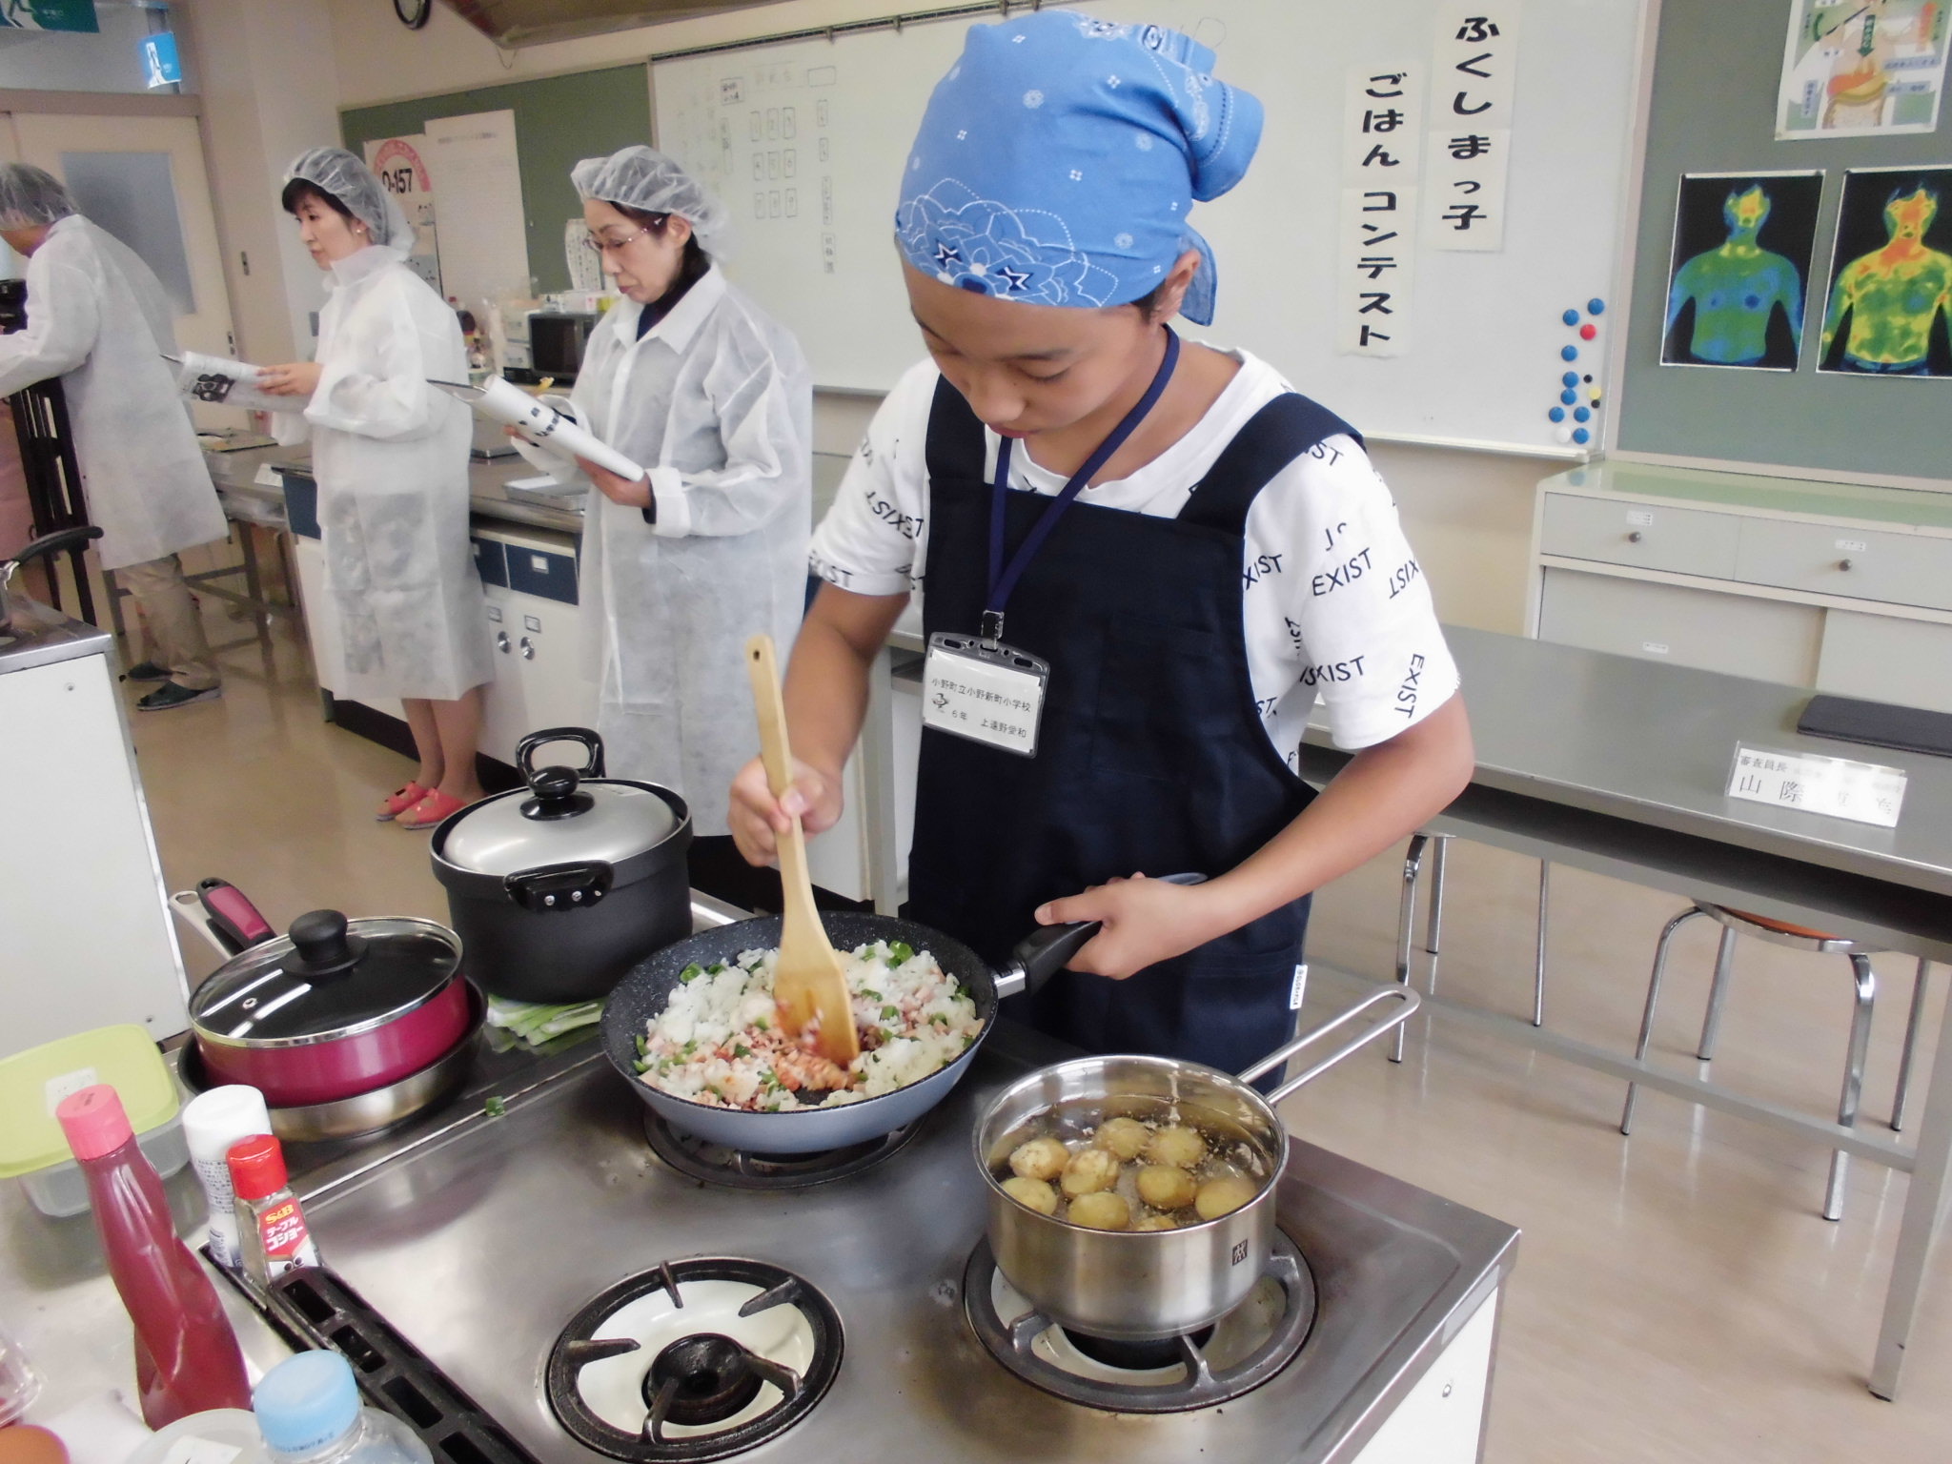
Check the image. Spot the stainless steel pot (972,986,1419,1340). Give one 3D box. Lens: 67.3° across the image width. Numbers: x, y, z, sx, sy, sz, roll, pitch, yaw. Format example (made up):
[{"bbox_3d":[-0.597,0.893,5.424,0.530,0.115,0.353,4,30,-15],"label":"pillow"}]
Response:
[{"bbox_3d":[0.155,0.249,0.904,0.340,0.092,0.180,-13,22,-31],"label":"stainless steel pot"}]

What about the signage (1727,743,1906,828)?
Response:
[{"bbox_3d":[1.022,0.060,1.784,0.182,0.062,0.055,13,24,36],"label":"signage"}]

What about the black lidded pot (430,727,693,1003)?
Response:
[{"bbox_3d":[-0.350,0.112,1.268,0.220,0.174,0.310,-6,20,-14],"label":"black lidded pot"}]

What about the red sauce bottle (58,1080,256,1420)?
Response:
[{"bbox_3d":[-0.428,0.270,0.770,0.062,0.198,0.055,-13,22,-28],"label":"red sauce bottle"}]

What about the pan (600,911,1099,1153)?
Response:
[{"bbox_3d":[-0.039,0.186,1.079,0.460,0.102,0.282,-7,20,-17],"label":"pan"}]

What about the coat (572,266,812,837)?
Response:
[{"bbox_3d":[-0.505,-0.293,2.685,0.390,1.070,0.470,-18,24,-38],"label":"coat"}]

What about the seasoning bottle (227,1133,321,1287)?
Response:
[{"bbox_3d":[-0.423,0.288,0.879,0.038,0.092,0.038,13,24,37],"label":"seasoning bottle"}]

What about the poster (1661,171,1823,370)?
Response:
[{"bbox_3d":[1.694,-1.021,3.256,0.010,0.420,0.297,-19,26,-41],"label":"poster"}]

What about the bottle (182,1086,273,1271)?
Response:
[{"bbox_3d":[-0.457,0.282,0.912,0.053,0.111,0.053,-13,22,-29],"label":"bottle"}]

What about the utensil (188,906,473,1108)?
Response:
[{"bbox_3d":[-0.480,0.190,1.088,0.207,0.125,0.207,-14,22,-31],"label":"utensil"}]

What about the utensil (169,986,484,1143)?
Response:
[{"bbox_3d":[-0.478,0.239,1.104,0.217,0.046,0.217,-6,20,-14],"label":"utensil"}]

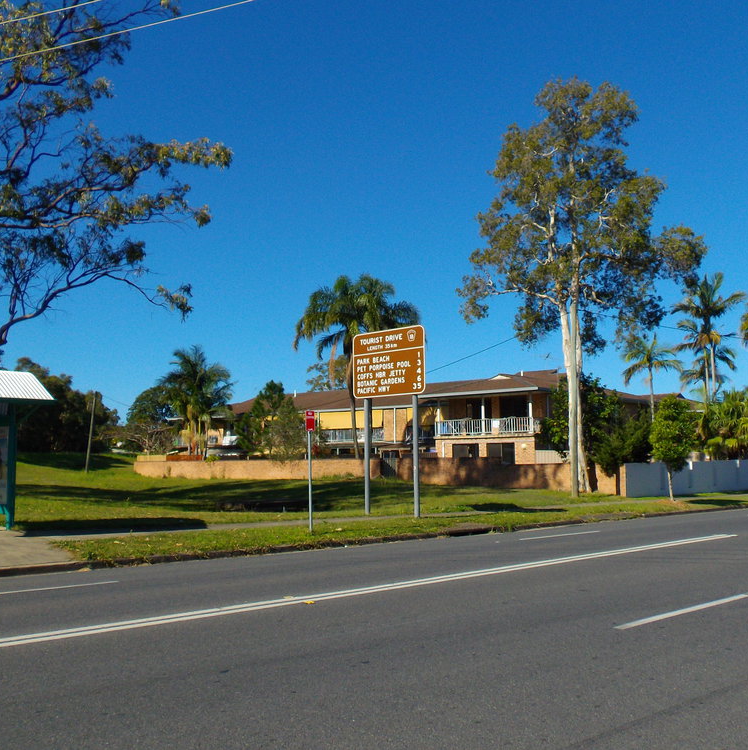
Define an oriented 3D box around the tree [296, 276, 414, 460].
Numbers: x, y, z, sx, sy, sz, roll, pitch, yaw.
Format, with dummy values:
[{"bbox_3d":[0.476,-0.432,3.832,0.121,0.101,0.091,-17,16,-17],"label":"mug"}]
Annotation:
[{"bbox_3d":[-1.246,-0.303,54.500,8.220,12.801,8.000,0,-5,0],"label":"tree"}]

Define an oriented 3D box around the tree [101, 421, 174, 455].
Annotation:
[{"bbox_3d":[-22.176,5.996,75.839,6.660,3.460,6.660,1,-7,-16],"label":"tree"}]

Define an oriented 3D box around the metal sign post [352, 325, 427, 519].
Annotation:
[{"bbox_3d":[0.397,1.311,22.158,0.180,5.048,2.871,4,-7,-41],"label":"metal sign post"}]

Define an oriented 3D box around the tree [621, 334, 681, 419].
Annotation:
[{"bbox_3d":[16.415,1.939,47.573,3.460,8.750,3.460,-3,-7,19],"label":"tree"}]

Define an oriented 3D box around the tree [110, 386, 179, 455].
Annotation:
[{"bbox_3d":[-19.377,3.867,68.000,5.716,6.137,5.431,0,-5,0],"label":"tree"}]

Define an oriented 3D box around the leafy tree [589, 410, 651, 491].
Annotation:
[{"bbox_3d":[10.666,3.288,35.000,2.553,3.591,2.600,0,-5,0],"label":"leafy tree"}]

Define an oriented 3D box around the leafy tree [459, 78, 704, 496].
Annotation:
[{"bbox_3d":[9.147,-4.140,35.701,10.490,18.800,9.960,-2,-7,15],"label":"leafy tree"}]

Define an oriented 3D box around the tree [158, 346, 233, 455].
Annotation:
[{"bbox_3d":[-13.240,2.225,60.000,5.415,8.530,5.144,0,-5,0],"label":"tree"}]

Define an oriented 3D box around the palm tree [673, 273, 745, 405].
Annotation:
[{"bbox_3d":[21.145,0.024,50.809,4.190,13.200,4.190,-3,-7,23],"label":"palm tree"}]

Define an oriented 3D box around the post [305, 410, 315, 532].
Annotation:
[{"bbox_3d":[-1.396,2.112,17.700,0.225,2.680,0.090,-3,-6,30],"label":"post"}]

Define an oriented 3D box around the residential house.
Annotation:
[{"bbox_3d":[3.841,4.660,65.027,15.000,7.600,34.000,5,-9,-42],"label":"residential house"}]

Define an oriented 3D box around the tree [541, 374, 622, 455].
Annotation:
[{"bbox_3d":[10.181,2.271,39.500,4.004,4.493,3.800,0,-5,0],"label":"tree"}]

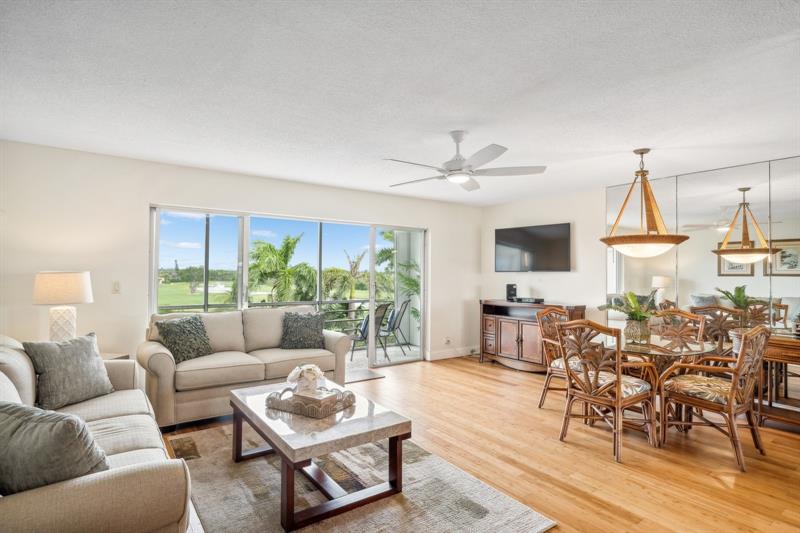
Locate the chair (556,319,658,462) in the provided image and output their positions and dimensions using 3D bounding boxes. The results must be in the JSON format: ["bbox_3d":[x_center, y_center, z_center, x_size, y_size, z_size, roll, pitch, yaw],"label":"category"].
[{"bbox_3d":[1.620,0.902,3.337,0.600,0.980,0.590,1,-1,-35],"label":"chair"}]

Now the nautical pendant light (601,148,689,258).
[{"bbox_3d":[2.186,-0.559,3.800,0.690,0.965,0.690,1,-1,-35],"label":"nautical pendant light"}]

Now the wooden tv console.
[{"bbox_3d":[1.788,0.966,5.853,0.460,0.930,1.440,1,-1,-35],"label":"wooden tv console"}]

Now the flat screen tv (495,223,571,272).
[{"bbox_3d":[1.985,-0.258,6.420,0.060,0.700,1.240,1,-1,-41],"label":"flat screen tv"}]

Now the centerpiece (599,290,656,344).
[{"bbox_3d":[2.077,0.452,3.803,0.520,0.460,0.480,0,-1,29],"label":"centerpiece"}]

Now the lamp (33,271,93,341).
[{"bbox_3d":[-2.735,0.422,3.420,0.390,0.730,0.390,1,-1,-39],"label":"lamp"}]

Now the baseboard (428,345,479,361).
[{"bbox_3d":[0.942,1.404,6.839,1.170,0.135,0.025,1,-1,-37],"label":"baseboard"}]

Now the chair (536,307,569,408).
[{"bbox_3d":[1.745,0.938,4.253,0.590,1.000,0.600,1,-1,-37],"label":"chair"}]

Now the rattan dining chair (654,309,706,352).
[{"bbox_3d":[2.649,0.937,4.170,0.600,1.000,0.590,1,-1,-37],"label":"rattan dining chair"}]

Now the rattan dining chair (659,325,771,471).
[{"bbox_3d":[2.424,0.924,3.234,0.590,1.000,0.600,1,-1,-37],"label":"rattan dining chair"}]

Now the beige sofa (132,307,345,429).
[{"bbox_3d":[-1.530,0.923,4.301,1.990,0.920,0.920,1,-1,-35],"label":"beige sofa"}]

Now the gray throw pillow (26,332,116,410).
[{"bbox_3d":[-2.189,0.677,2.815,0.160,0.450,0.460,-29,-11,18],"label":"gray throw pillow"}]

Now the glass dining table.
[{"bbox_3d":[2.163,1.042,3.751,1.050,0.720,1.050,1,-1,-35],"label":"glass dining table"}]

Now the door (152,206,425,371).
[{"bbox_3d":[-1.086,0.412,5.334,3.564,1.979,0.130,1,-1,-35],"label":"door"}]

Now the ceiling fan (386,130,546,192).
[{"bbox_3d":[0.458,-0.857,3.340,1.410,0.409,1.410,1,-1,-35],"label":"ceiling fan"}]

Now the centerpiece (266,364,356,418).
[{"bbox_3d":[-0.602,0.819,2.900,0.460,0.280,0.330,0,-1,30],"label":"centerpiece"}]

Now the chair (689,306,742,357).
[{"bbox_3d":[4.005,0.951,5.222,0.600,1.000,0.590,1,-1,-37],"label":"chair"}]

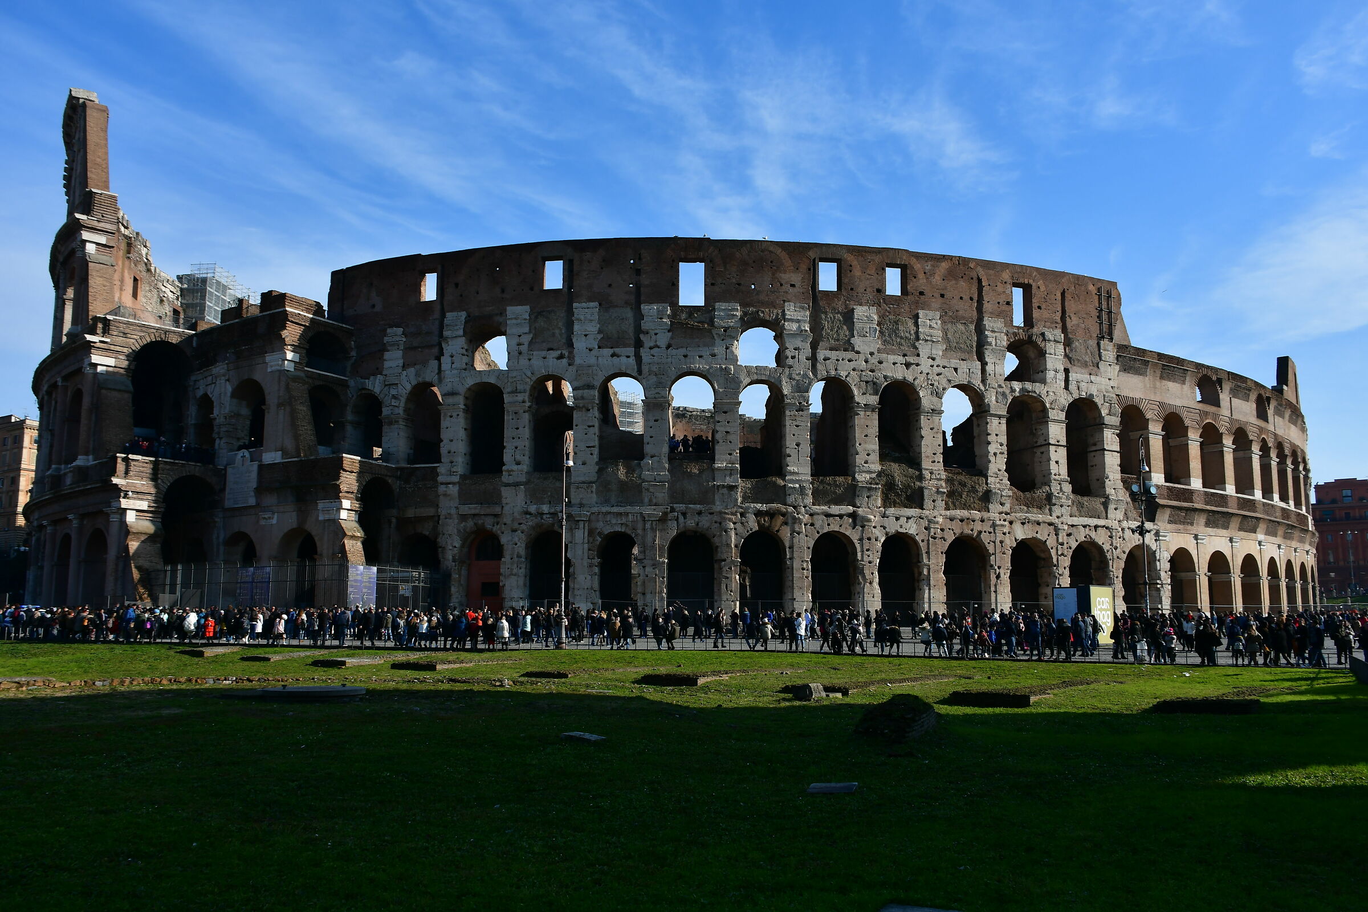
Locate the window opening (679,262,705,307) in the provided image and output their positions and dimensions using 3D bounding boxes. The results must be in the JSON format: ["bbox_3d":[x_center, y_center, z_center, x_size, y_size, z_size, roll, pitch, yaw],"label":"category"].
[{"bbox_3d":[0.614,-13.002,78.138,1.942,3.546,0.900,0,-7,0],"label":"window opening"}]

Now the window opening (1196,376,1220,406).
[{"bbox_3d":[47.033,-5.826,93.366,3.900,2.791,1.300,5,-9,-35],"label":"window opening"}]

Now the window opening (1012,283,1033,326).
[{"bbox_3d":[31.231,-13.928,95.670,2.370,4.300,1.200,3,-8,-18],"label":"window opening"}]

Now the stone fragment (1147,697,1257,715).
[{"bbox_3d":[13.063,6.300,25.868,2.289,0.323,0.918,-1,-8,8],"label":"stone fragment"}]

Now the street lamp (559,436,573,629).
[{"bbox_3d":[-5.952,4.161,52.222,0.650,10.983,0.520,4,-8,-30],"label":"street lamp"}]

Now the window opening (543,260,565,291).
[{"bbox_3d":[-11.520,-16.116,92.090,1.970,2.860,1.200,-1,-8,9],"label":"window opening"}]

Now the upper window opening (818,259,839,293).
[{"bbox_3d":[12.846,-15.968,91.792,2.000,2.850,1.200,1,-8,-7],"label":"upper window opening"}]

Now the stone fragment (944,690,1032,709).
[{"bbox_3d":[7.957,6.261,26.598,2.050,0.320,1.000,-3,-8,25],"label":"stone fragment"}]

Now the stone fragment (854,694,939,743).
[{"bbox_3d":[4.343,5.330,21.125,1.150,0.750,2.200,-4,-8,30],"label":"stone fragment"}]

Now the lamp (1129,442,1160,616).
[{"bbox_3d":[20.311,3.924,44.889,1.350,9.738,1.100,-3,-8,23],"label":"lamp"}]

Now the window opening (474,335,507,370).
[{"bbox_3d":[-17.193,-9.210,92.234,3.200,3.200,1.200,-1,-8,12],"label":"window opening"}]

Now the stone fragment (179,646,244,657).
[{"bbox_3d":[-20.448,8.553,44.751,1.150,0.300,2.000,-4,-8,27],"label":"stone fragment"}]

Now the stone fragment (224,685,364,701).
[{"bbox_3d":[-10.550,6.381,27.752,3.746,0.300,1.500,0,-7,0],"label":"stone fragment"}]

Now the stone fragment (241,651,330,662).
[{"bbox_3d":[-16.741,8.427,43.188,1.391,0.250,3.663,-3,-8,22],"label":"stone fragment"}]

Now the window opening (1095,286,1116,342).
[{"bbox_3d":[35.218,-11.912,86.673,2.447,4.656,0.900,4,-8,-27],"label":"window opening"}]

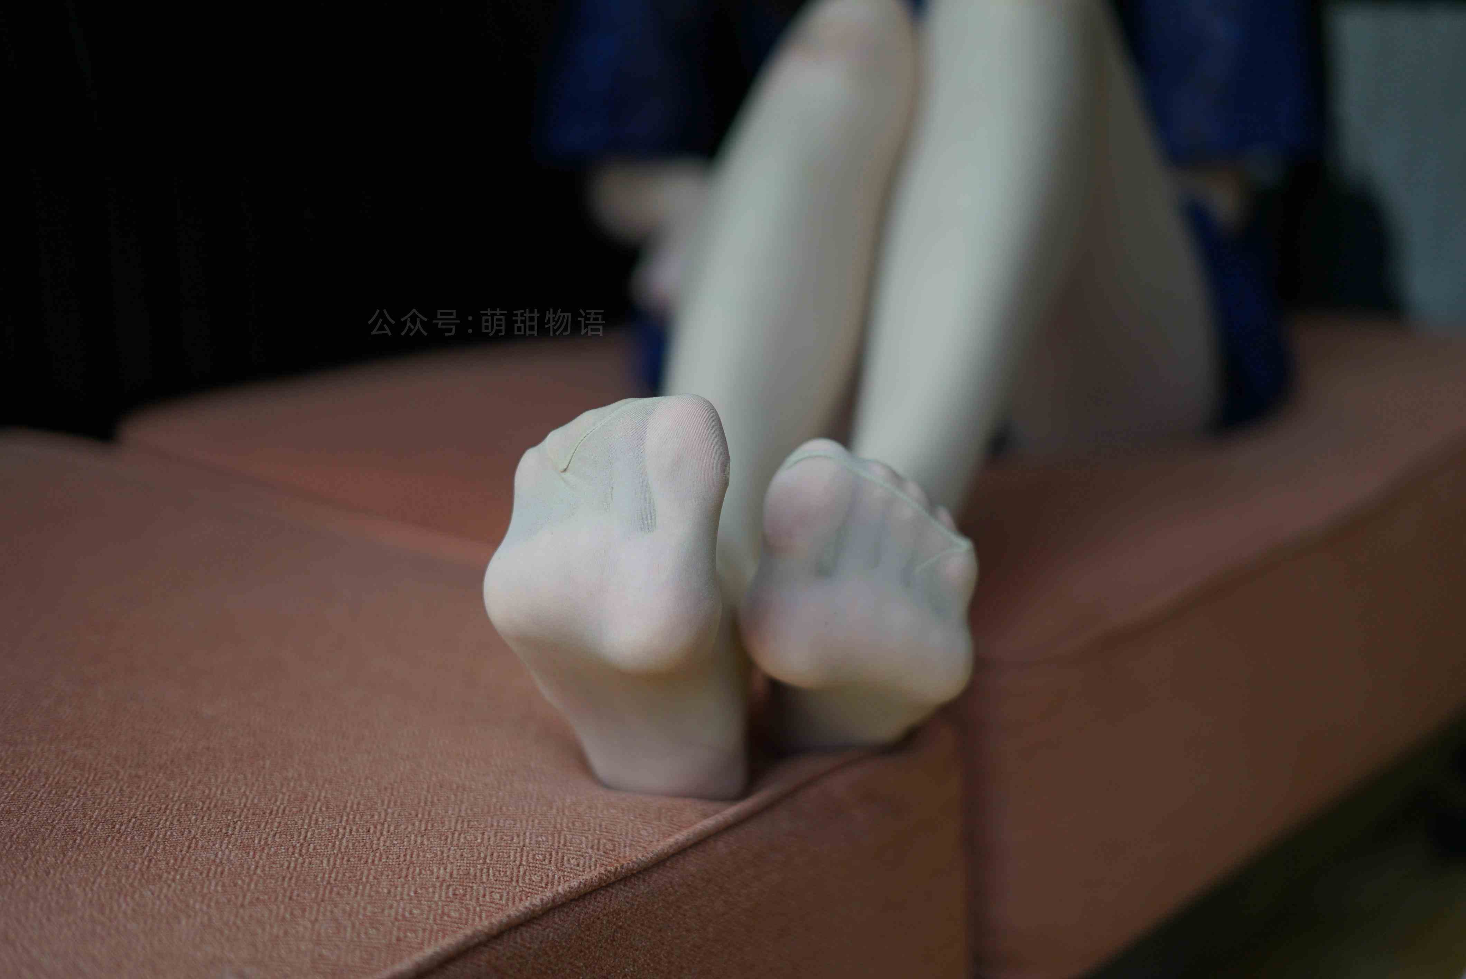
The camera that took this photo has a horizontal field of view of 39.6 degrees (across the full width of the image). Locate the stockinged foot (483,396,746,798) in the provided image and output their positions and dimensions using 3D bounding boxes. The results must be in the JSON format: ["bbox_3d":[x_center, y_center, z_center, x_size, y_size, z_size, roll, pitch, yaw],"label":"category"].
[{"bbox_3d":[-0.035,0.045,0.765,0.088,0.092,0.210,1,-25,6],"label":"stockinged foot"}]

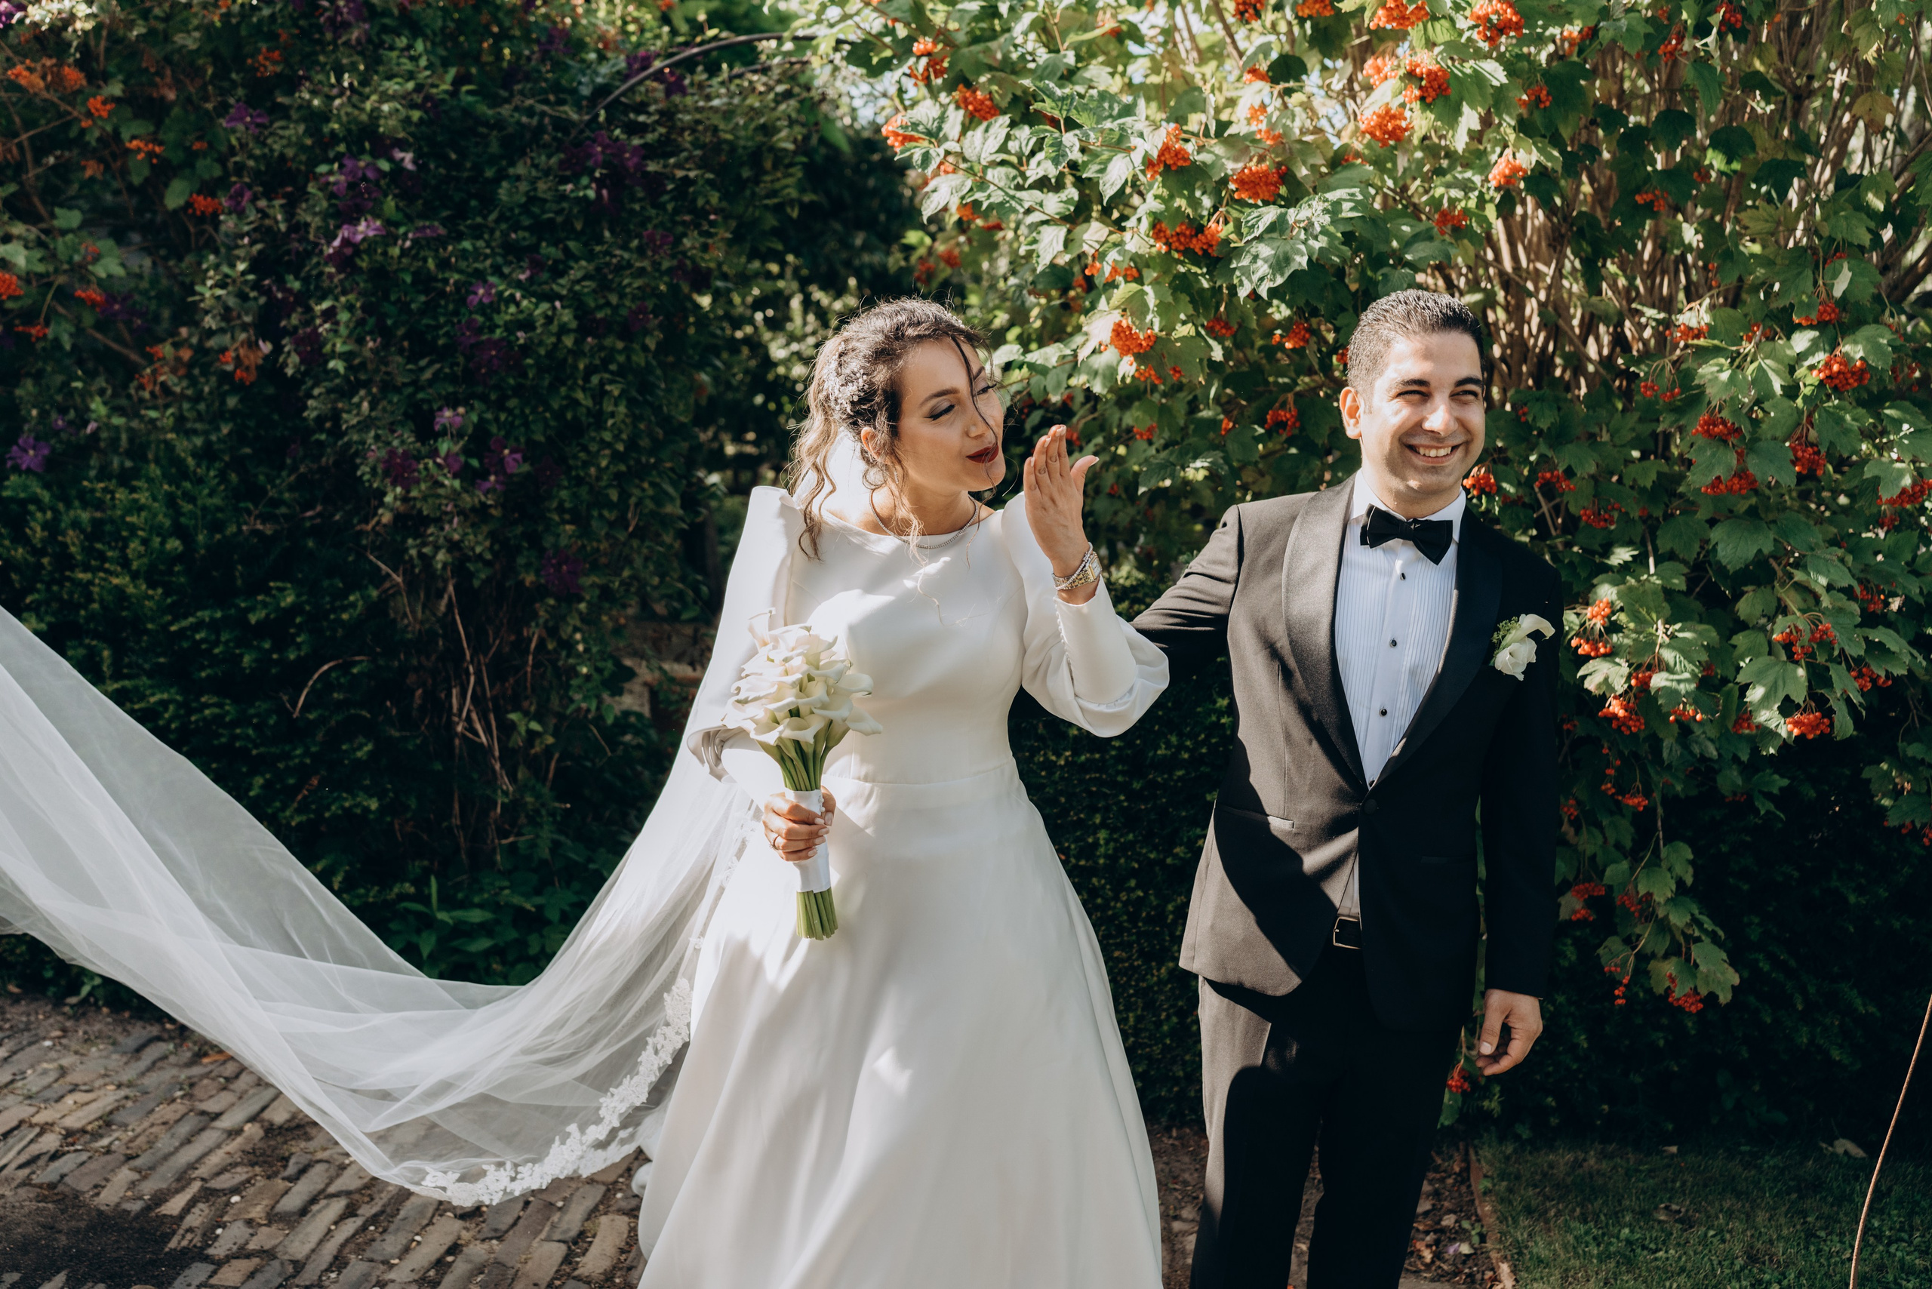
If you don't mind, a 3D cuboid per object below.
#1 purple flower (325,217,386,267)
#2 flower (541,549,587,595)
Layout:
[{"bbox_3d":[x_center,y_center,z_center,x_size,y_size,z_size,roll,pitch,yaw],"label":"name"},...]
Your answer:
[{"bbox_3d":[-1.495,-0.985,4.600,0.155,0.118,0.080,0,6,-5],"label":"purple flower"},{"bbox_3d":[-0.974,-0.175,4.550,0.110,0.113,0.055,0,6,-5],"label":"flower"}]

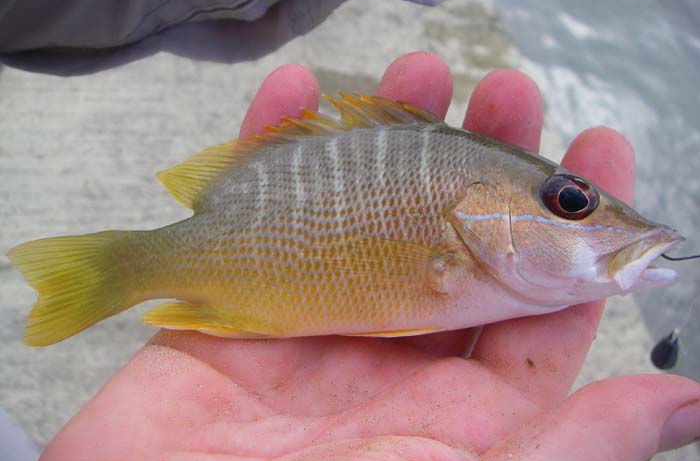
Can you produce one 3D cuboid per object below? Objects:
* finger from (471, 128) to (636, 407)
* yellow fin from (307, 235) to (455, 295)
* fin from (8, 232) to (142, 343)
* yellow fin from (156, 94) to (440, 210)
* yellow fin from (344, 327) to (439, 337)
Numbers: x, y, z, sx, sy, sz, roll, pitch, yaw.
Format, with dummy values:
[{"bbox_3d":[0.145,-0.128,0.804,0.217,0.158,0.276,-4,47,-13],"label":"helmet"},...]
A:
[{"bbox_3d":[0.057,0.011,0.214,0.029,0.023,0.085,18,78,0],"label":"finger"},{"bbox_3d":[0.007,0.008,0.204,0.039,0.005,0.015,4,90,0],"label":"yellow fin"},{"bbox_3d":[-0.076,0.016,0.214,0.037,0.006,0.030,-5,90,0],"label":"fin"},{"bbox_3d":[-0.014,-0.024,0.212,0.079,0.007,0.023,-13,90,0],"label":"yellow fin"},{"bbox_3d":[0.011,0.028,0.207,0.027,0.006,0.003,-5,90,0],"label":"yellow fin"}]

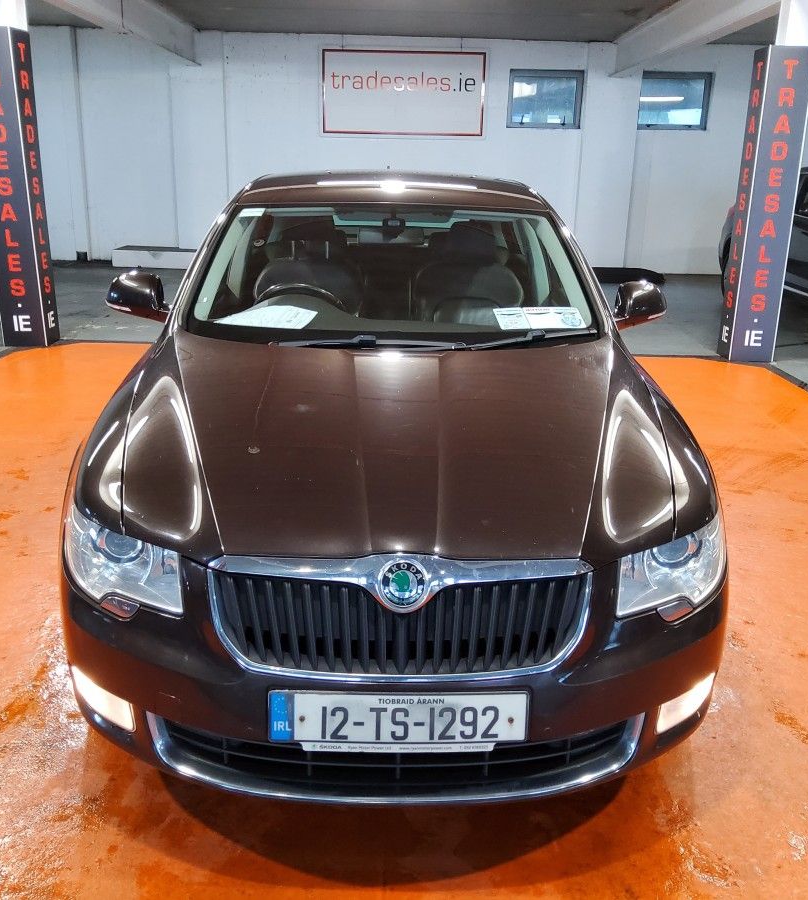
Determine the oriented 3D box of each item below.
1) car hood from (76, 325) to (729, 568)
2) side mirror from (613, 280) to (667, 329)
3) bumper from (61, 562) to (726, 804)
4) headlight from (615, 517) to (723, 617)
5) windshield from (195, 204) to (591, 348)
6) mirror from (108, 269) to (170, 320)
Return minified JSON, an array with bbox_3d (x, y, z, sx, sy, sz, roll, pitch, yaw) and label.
[{"bbox_3d":[-0.019,-0.056,2.362,1.540,0.290,1.270,1,18,-2],"label":"car hood"},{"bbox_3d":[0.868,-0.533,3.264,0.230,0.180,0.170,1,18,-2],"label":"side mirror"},{"bbox_3d":[-0.014,0.459,2.055,1.700,0.530,0.530,1,18,-2],"label":"bumper"},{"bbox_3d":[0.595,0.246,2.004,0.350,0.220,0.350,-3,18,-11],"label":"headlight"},{"bbox_3d":[-0.037,-0.629,3.112,1.400,0.430,0.830,1,18,-2],"label":"windshield"},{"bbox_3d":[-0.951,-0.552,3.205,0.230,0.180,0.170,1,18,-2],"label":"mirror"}]

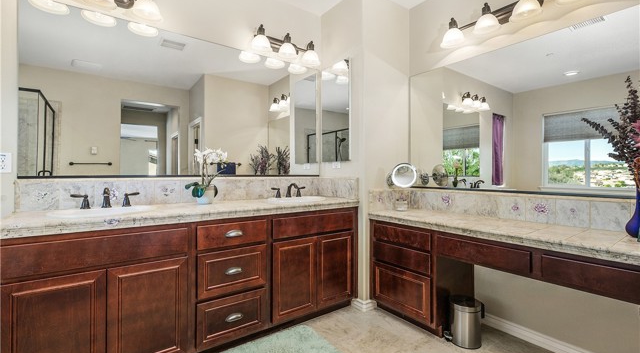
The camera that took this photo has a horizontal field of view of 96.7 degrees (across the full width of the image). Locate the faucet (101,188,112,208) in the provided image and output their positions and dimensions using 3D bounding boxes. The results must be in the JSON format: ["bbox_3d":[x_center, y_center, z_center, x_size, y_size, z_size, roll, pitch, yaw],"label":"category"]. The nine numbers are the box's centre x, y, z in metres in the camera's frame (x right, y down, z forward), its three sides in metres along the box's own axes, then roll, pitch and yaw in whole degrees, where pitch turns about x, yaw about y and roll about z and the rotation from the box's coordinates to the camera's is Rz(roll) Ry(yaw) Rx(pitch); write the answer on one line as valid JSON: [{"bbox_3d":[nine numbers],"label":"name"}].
[{"bbox_3d":[-1.286,0.130,1.716,0.053,0.124,0.160,0,1,-36],"label":"faucet"}]

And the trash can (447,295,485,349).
[{"bbox_3d":[0.996,0.996,1.960,0.255,0.285,0.192,0,0,6],"label":"trash can"}]

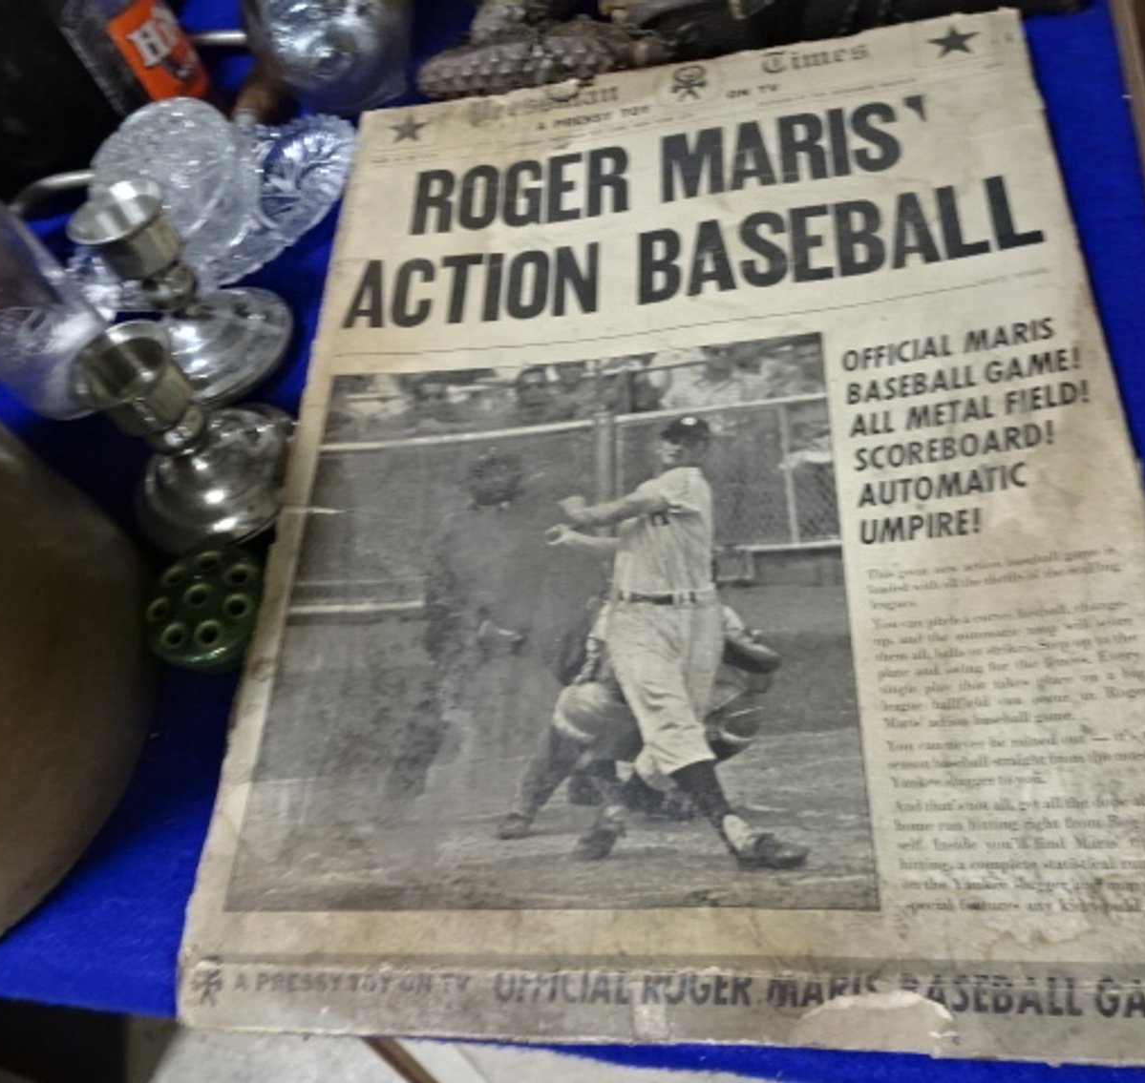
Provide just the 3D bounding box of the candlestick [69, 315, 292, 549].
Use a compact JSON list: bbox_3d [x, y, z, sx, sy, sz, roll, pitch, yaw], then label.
[{"bbox_3d":[-0.194,-0.057,0.491,0.094,0.097,0.094,-3,60,12],"label":"candlestick"}]

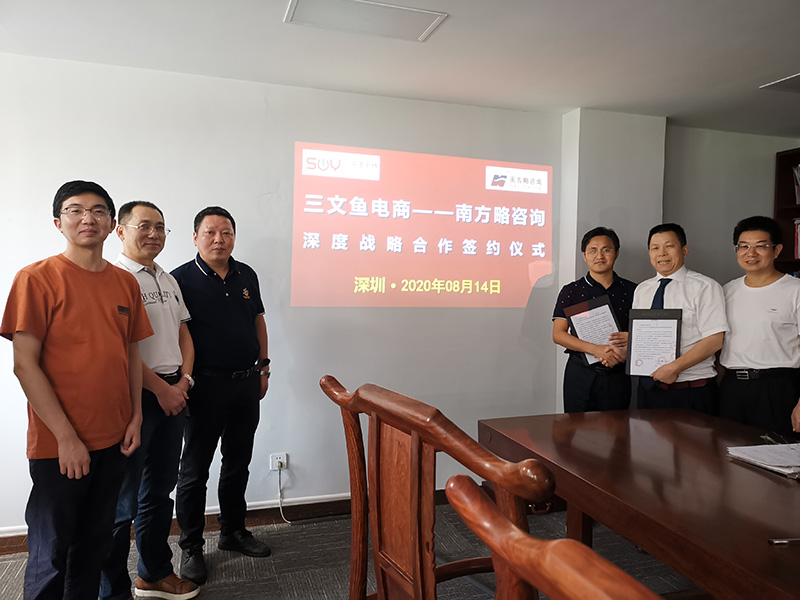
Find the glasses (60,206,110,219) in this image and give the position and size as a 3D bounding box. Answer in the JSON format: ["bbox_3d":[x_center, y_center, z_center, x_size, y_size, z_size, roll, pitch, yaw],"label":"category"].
[{"bbox_3d":[-1.082,-0.295,2.142,0.146,0.043,0.130,-1,4,-30],"label":"glasses"}]

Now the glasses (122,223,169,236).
[{"bbox_3d":[-1.029,-0.283,2.537,0.130,0.043,0.140,3,4,38],"label":"glasses"}]

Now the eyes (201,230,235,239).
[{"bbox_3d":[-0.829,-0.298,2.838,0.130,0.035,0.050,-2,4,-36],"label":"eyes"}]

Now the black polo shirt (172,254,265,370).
[{"bbox_3d":[-0.853,0.058,2.900,0.470,0.550,0.270,-1,4,-32],"label":"black polo shirt"}]

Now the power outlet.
[{"bbox_3d":[-0.652,0.875,3.361,0.086,0.086,0.017,0,3,-19],"label":"power outlet"}]

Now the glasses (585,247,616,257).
[{"bbox_3d":[1.055,-0.252,3.287,0.140,0.042,0.130,2,3,19],"label":"glasses"}]

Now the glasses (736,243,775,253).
[{"bbox_3d":[1.572,-0.229,2.744,0.140,0.042,0.130,4,4,42],"label":"glasses"}]

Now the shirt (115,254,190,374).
[{"bbox_3d":[-1.070,0.055,2.550,0.270,0.520,0.450,3,4,38],"label":"shirt"}]

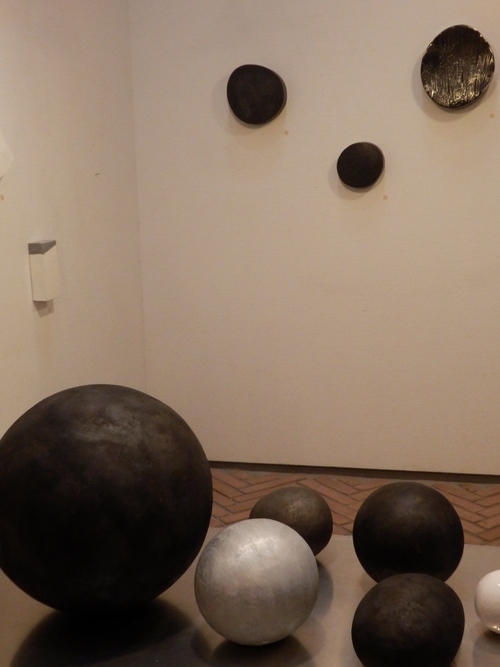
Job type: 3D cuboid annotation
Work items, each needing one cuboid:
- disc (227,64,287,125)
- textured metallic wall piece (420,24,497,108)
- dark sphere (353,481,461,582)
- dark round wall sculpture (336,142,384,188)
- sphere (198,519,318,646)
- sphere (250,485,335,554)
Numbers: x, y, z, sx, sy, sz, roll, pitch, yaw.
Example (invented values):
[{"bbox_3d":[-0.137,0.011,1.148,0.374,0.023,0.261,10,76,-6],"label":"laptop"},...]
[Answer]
[{"bbox_3d":[0.026,-0.865,3.144,0.221,0.210,0.050,1,11,13],"label":"disc"},{"bbox_3d":[0.712,-0.912,2.971,0.246,0.275,0.060,1,11,13],"label":"textured metallic wall piece"},{"bbox_3d":[0.437,0.563,2.392,0.301,0.301,0.301,-1,11,0],"label":"dark sphere"},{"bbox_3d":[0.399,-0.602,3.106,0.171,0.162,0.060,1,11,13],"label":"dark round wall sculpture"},{"bbox_3d":[0.017,0.618,2.157,0.304,0.304,0.304,-1,11,0],"label":"sphere"},{"bbox_3d":[0.121,0.568,2.571,0.237,0.230,0.237,-1,11,0],"label":"sphere"}]

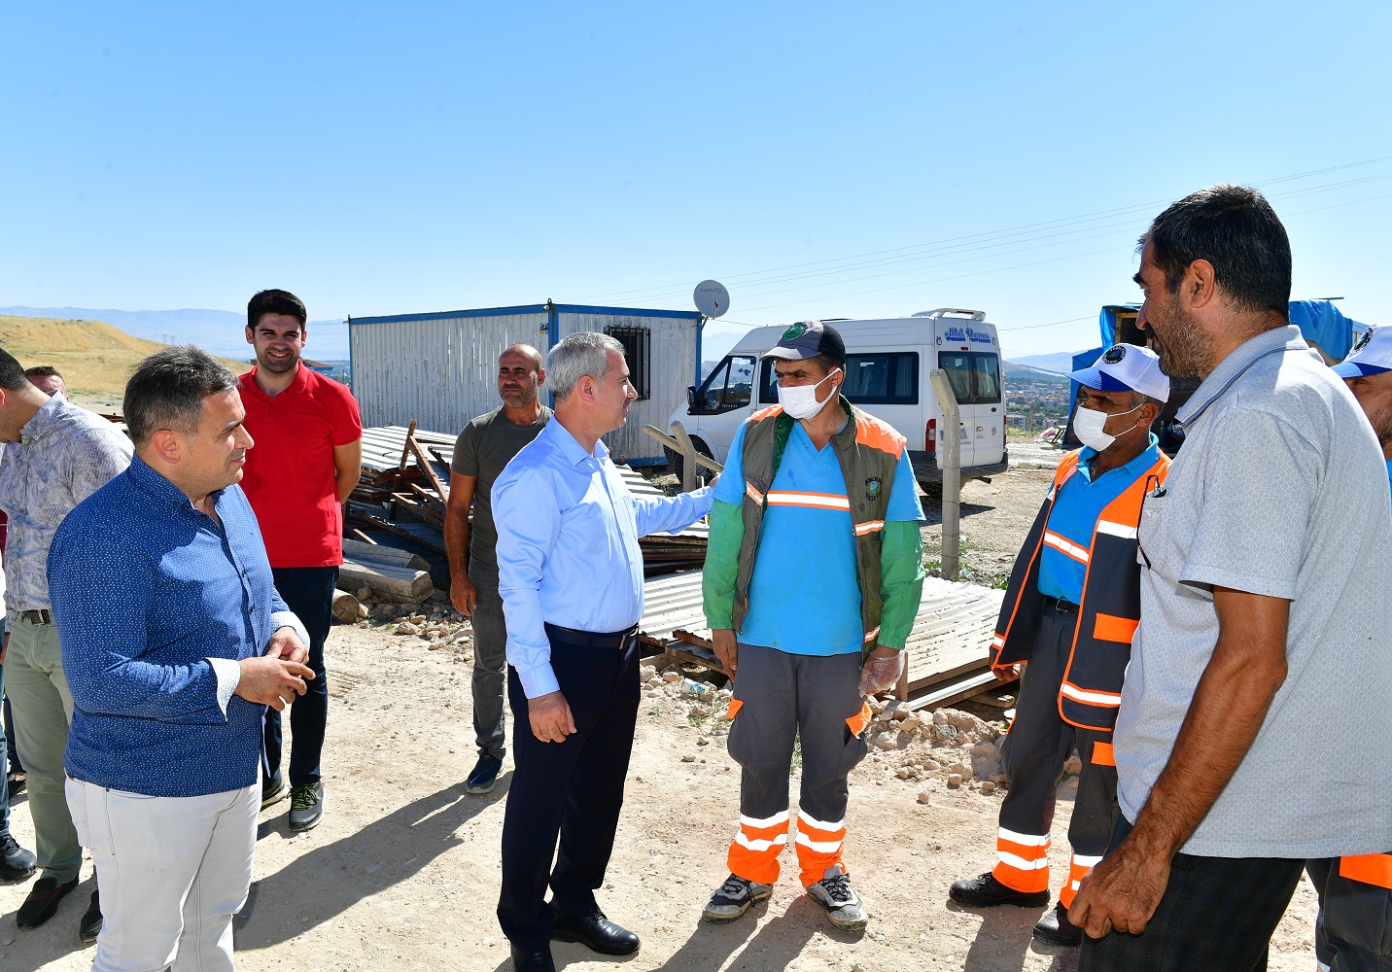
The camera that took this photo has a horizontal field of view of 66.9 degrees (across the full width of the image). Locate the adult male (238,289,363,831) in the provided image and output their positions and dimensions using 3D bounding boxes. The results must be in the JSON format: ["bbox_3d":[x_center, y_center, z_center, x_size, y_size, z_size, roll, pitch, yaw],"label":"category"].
[{"bbox_3d":[-1.383,0.237,3.577,0.530,1.780,0.380,0,6,-3],"label":"adult male"}]

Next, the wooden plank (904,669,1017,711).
[{"bbox_3d":[1.436,0.968,5.170,1.050,0.090,0.120,-5,8,-39],"label":"wooden plank"}]

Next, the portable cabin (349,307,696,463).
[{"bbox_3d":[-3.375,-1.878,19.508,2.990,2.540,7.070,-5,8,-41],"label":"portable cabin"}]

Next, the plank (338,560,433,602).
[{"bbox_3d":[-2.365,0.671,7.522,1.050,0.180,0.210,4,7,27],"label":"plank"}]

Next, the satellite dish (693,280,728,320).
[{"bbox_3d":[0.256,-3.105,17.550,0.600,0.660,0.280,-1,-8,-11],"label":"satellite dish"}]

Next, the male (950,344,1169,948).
[{"bbox_3d":[1.098,0.445,3.094,0.480,1.700,0.560,-4,8,-36],"label":"male"}]

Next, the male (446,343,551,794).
[{"bbox_3d":[-0.690,0.312,4.100,0.510,1.710,0.360,2,7,17],"label":"male"}]

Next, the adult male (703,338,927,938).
[{"bbox_3d":[0.341,0.395,3.080,0.630,1.730,0.400,3,7,19],"label":"adult male"}]

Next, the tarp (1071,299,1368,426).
[{"bbox_3d":[9.812,-2.338,20.000,4.900,2.300,2.400,2,6,11],"label":"tarp"}]

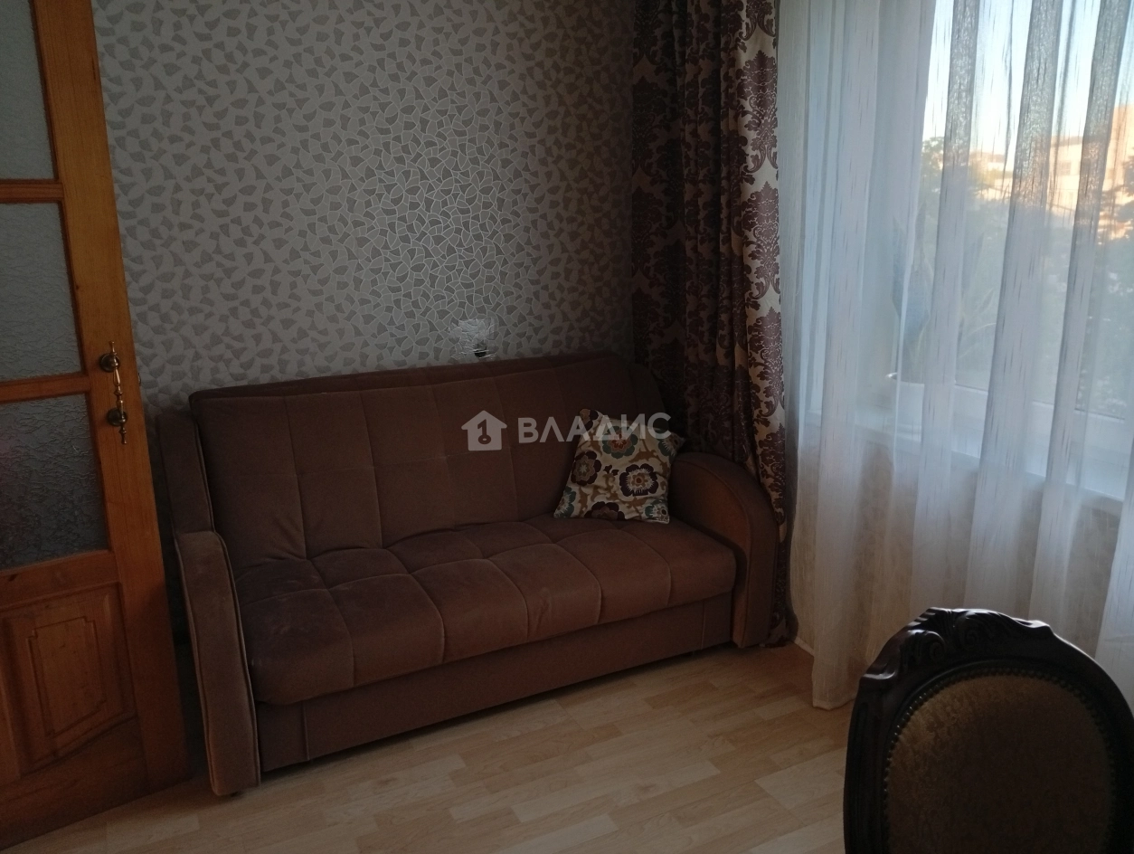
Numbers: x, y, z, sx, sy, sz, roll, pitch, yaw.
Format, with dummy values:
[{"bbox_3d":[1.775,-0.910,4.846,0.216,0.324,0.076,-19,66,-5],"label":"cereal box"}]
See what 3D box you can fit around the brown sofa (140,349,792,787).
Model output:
[{"bbox_3d":[-0.298,0.290,2.785,1.717,0.868,0.890,-7,14,-26],"label":"brown sofa"}]

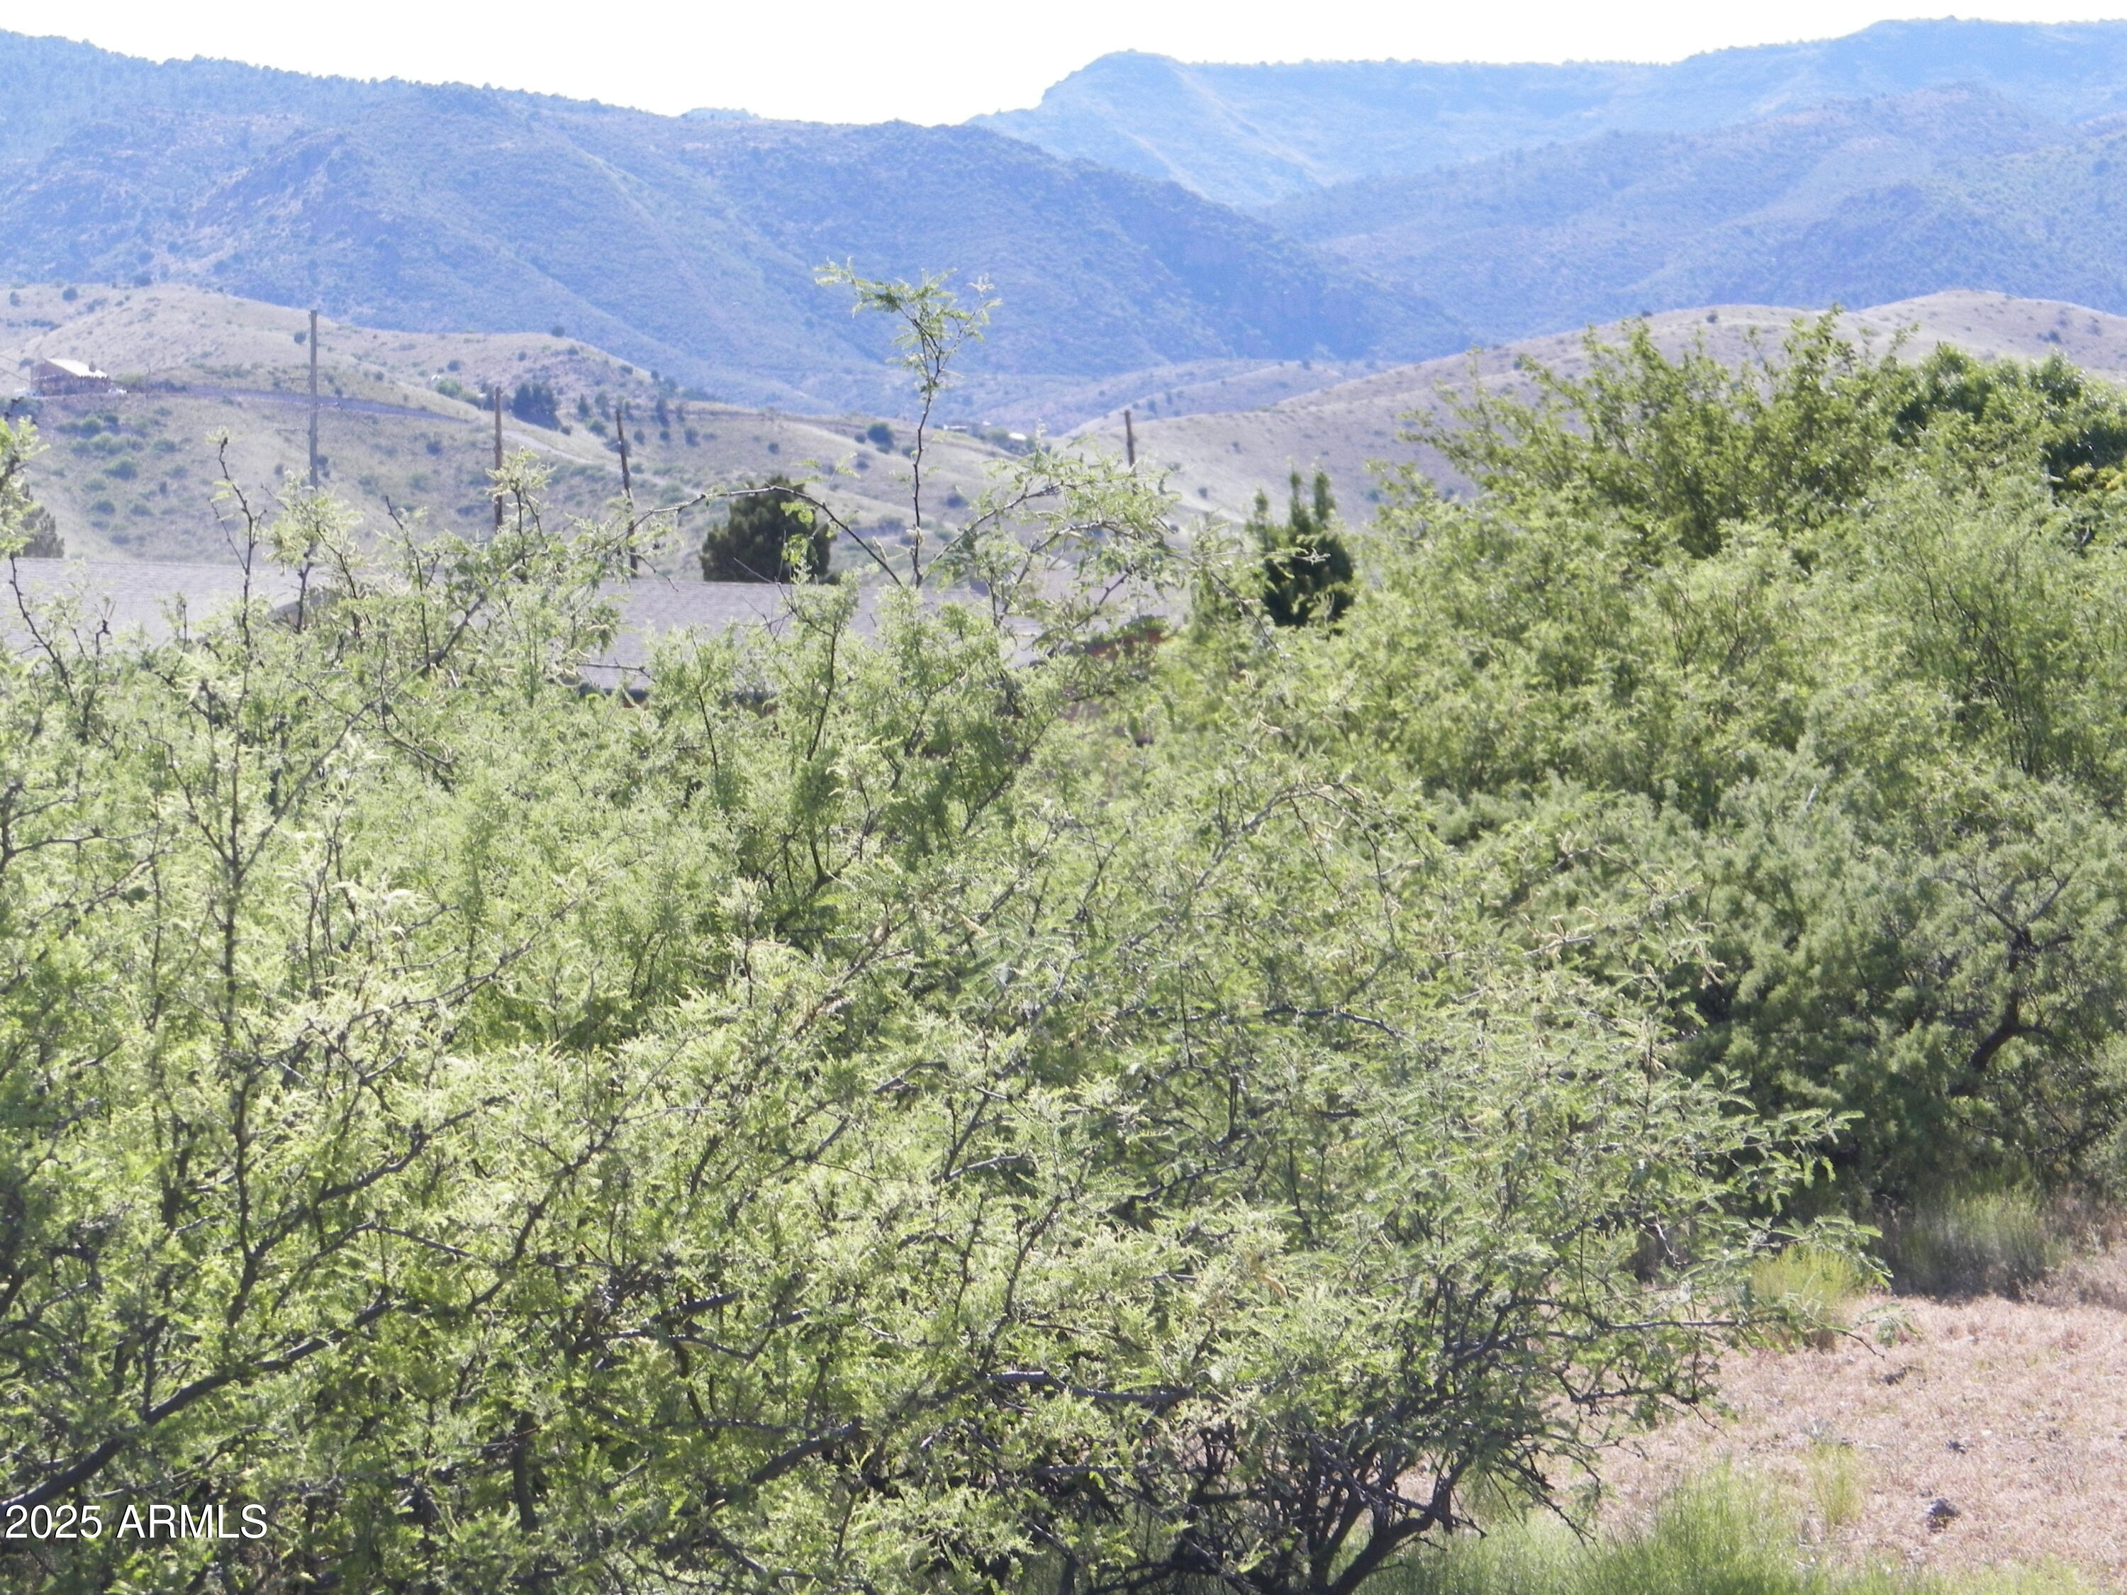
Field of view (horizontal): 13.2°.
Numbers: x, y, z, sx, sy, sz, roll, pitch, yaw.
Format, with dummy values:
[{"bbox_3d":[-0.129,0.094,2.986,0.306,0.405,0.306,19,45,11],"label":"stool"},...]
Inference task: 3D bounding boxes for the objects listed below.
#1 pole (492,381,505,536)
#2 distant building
[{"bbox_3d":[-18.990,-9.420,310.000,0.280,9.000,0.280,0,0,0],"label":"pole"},{"bbox_3d":[-187.730,-79.820,1750.000,12.500,7.200,12.000,0,0,25],"label":"distant building"}]

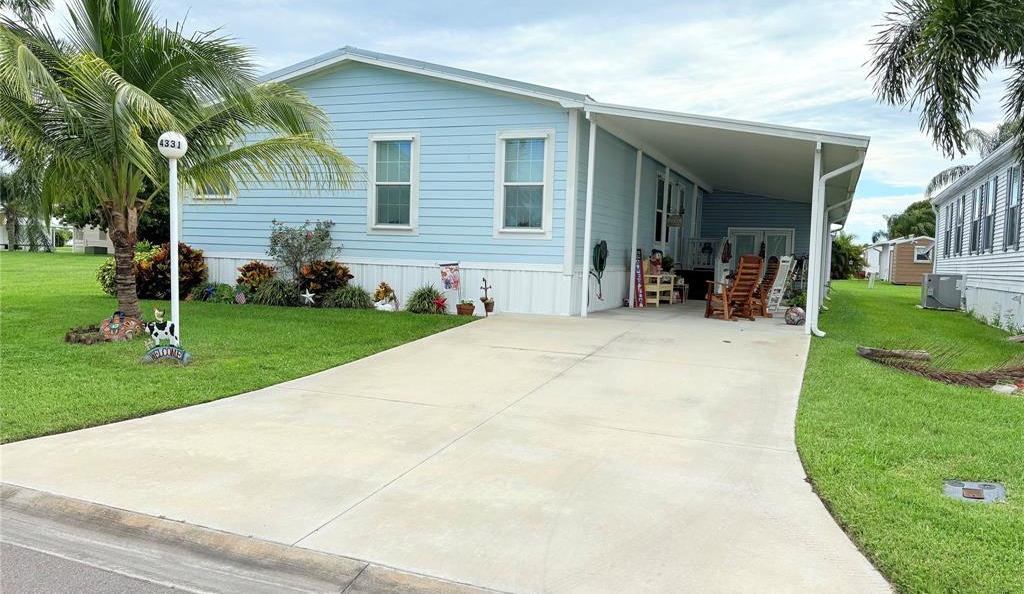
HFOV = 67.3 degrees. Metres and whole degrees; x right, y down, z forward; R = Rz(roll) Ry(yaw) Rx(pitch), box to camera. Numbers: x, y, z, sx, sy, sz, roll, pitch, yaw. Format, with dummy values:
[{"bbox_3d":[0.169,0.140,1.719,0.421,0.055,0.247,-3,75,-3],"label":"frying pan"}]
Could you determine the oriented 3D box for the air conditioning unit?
[{"bbox_3d":[11.977,-0.137,21.386,0.884,0.983,0.950,3,3,22],"label":"air conditioning unit"}]

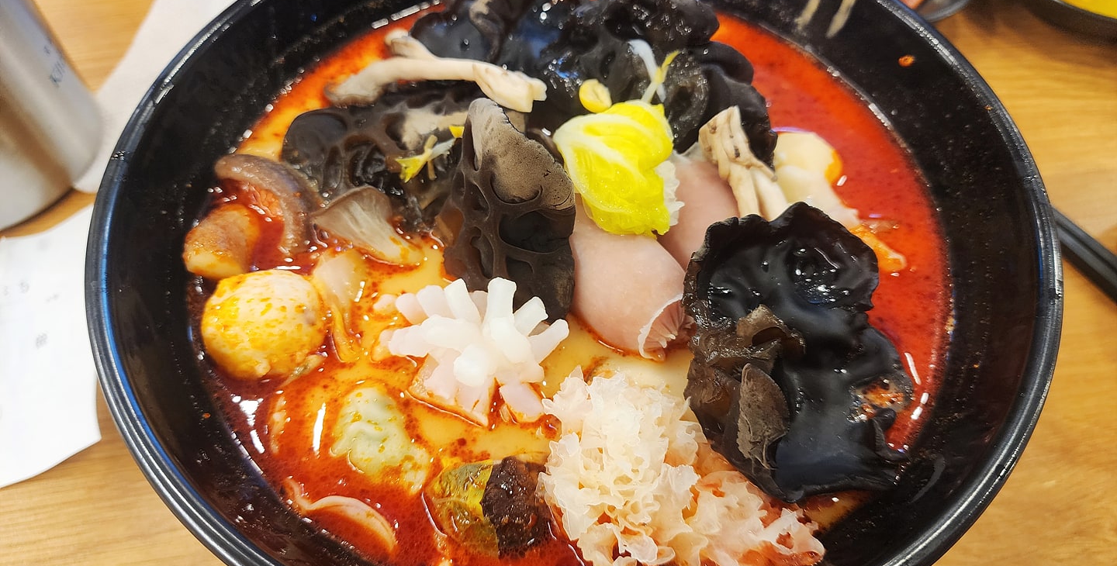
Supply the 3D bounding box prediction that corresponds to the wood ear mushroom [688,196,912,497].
[{"bbox_3d":[0.064,0.018,0.205,0.060,0.028,0.085,1,57,0],"label":"wood ear mushroom"}]

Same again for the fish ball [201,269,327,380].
[{"bbox_3d":[-0.083,0.012,0.208,0.032,0.031,0.032,0,57,0],"label":"fish ball"}]

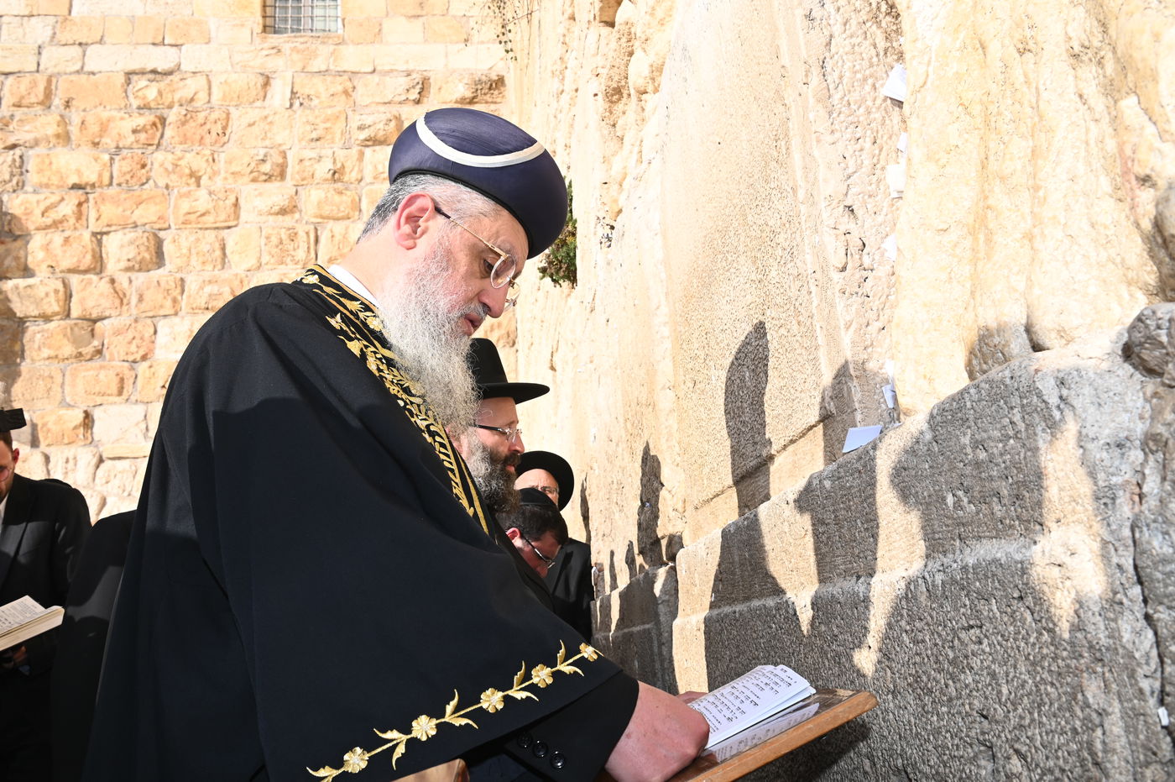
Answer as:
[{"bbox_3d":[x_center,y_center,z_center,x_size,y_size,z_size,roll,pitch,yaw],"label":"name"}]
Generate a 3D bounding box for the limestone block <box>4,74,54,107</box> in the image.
[{"bbox_3d":[-5.110,-2.704,9.614,0.419,0.335,0.280,-2,-14,-7],"label":"limestone block"}]

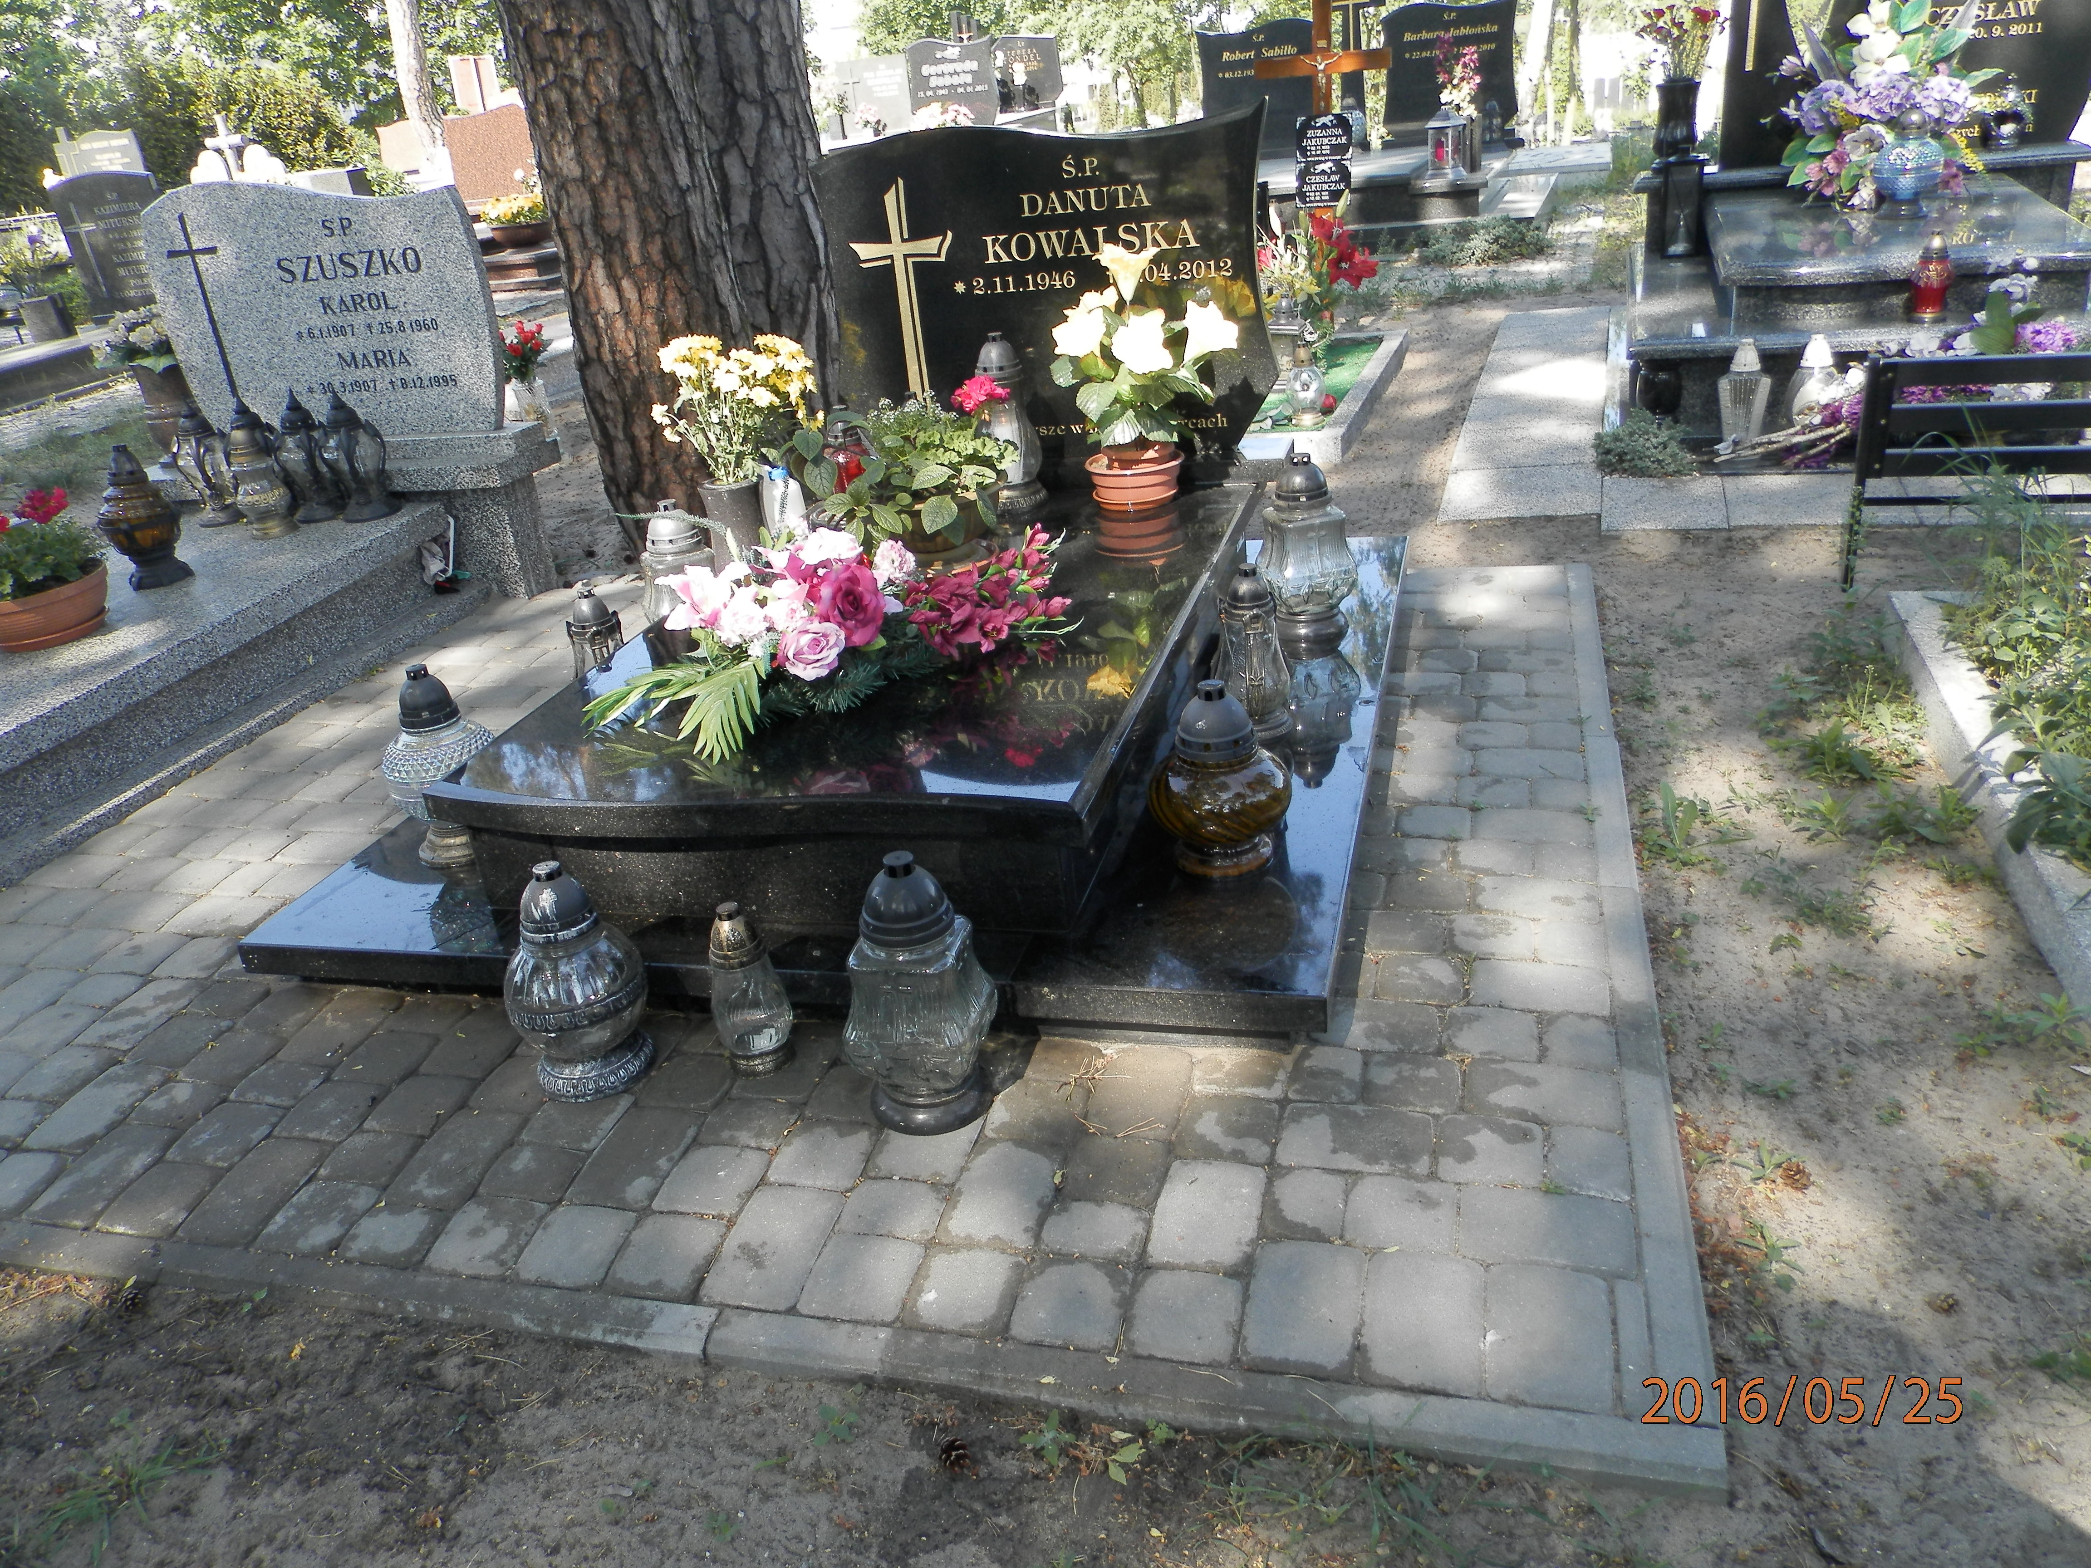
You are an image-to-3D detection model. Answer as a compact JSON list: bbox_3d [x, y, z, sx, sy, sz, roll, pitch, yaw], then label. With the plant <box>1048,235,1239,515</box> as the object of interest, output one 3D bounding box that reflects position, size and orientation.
[{"bbox_3d":[0.202,-0.859,3.198,0.420,0.540,0.370,1,26,17],"label":"plant"}]

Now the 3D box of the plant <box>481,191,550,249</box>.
[{"bbox_3d":[-3.681,-3.962,10.600,0.510,0.380,0.480,1,26,17],"label":"plant"}]

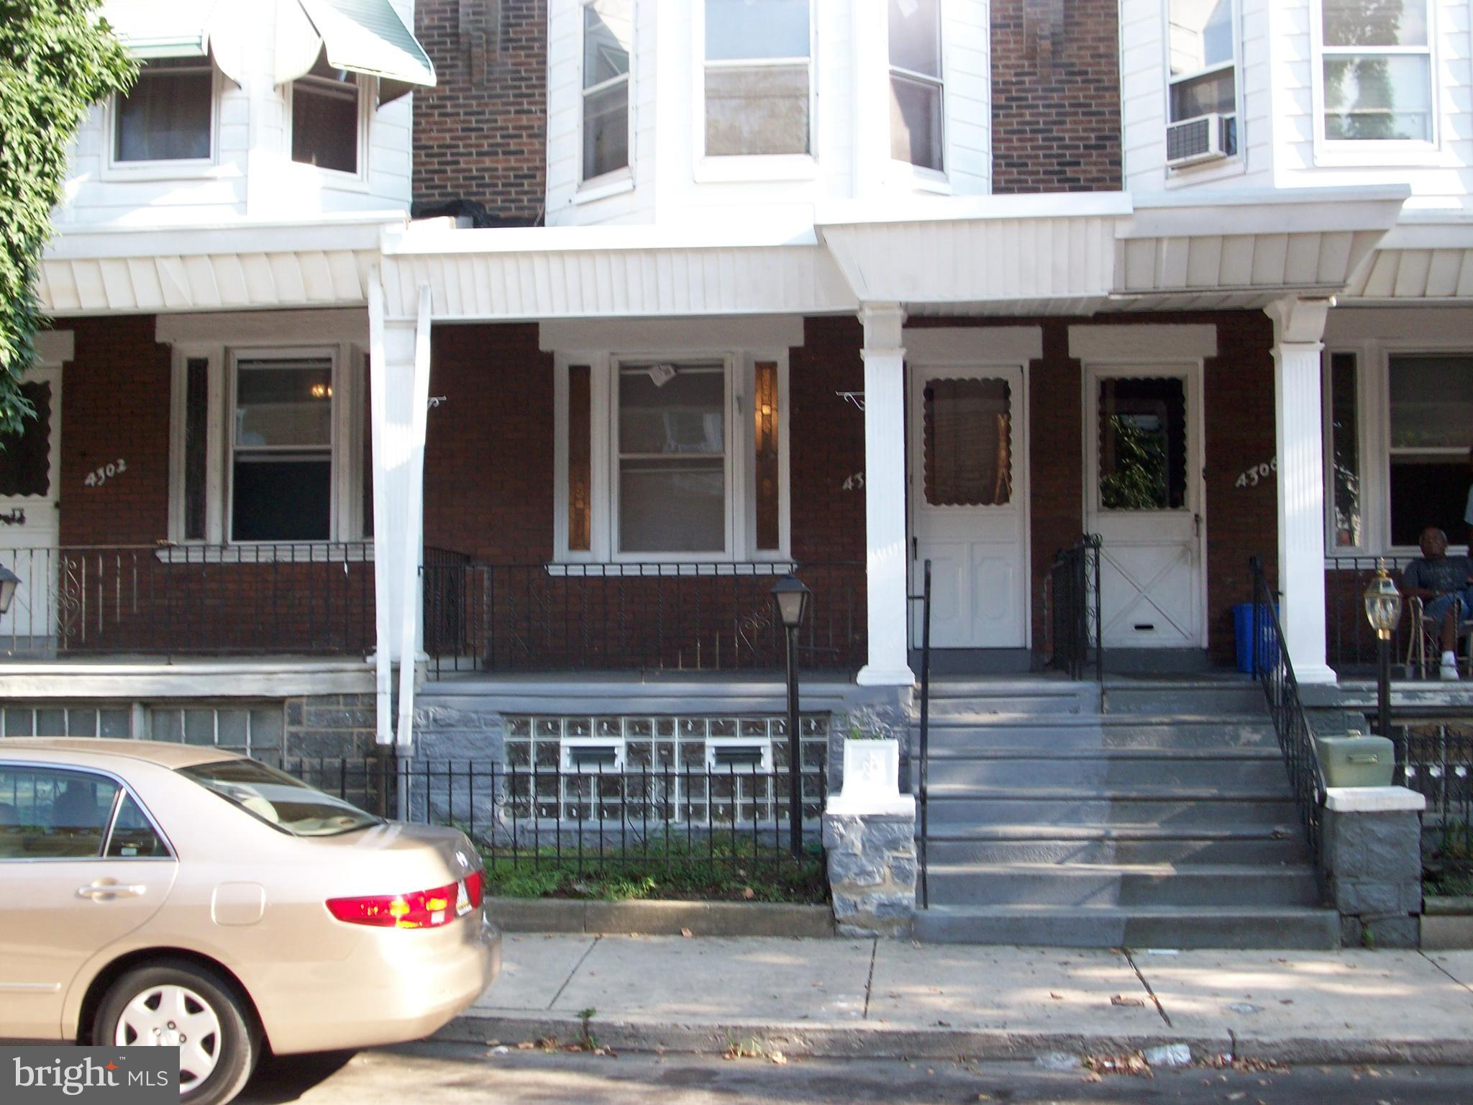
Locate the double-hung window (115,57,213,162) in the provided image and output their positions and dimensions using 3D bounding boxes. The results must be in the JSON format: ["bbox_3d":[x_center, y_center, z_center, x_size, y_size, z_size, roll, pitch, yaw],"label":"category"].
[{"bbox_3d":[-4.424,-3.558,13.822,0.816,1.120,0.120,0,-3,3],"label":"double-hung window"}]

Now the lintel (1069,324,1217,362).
[{"bbox_3d":[3.202,-1.645,14.142,1.151,0.301,0.150,0,-3,5],"label":"lintel"}]

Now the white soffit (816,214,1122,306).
[{"bbox_3d":[1.513,-1.905,11.681,1.941,0.523,0.320,0,-3,3],"label":"white soffit"}]

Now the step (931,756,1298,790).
[{"bbox_3d":[2.194,1.326,10.947,2.240,0.209,0.300,0,-3,5],"label":"step"}]

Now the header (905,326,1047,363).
[{"bbox_3d":[1.873,-1.650,14.325,1.190,0.284,0.120,0,-3,3],"label":"header"}]

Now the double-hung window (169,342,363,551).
[{"bbox_3d":[-3.719,-0.877,14.641,1.848,1.655,0.150,0,-3,3],"label":"double-hung window"}]

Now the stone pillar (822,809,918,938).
[{"bbox_3d":[0.751,1.781,10.047,0.523,0.696,0.460,0,-3,5],"label":"stone pillar"}]

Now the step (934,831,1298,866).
[{"bbox_3d":[2.232,1.769,10.719,2.290,0.203,0.300,0,-3,3],"label":"step"}]

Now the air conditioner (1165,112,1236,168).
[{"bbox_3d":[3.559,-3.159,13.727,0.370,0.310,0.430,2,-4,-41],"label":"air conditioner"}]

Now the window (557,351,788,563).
[{"bbox_3d":[-0.512,-0.770,14.408,1.896,1.706,0.130,0,-3,5],"label":"window"}]

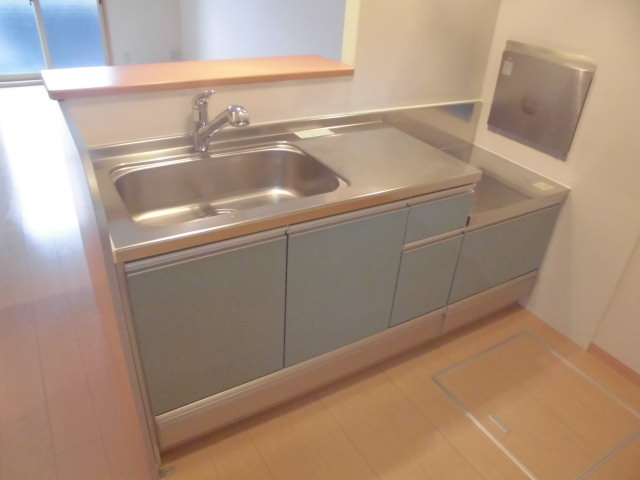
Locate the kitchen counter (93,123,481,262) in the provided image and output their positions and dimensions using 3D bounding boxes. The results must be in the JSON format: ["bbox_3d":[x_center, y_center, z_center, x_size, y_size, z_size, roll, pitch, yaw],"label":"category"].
[{"bbox_3d":[-0.100,-0.226,1.601,1.195,0.044,0.573,-14,36,-27],"label":"kitchen counter"}]

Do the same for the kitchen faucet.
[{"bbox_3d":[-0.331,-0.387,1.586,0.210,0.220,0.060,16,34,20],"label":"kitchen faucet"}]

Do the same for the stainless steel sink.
[{"bbox_3d":[-0.287,-0.118,1.535,0.645,0.180,0.450,-14,36,-27],"label":"stainless steel sink"}]

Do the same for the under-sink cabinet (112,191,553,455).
[{"bbox_3d":[0.123,0.070,1.950,1.775,0.803,0.575,-14,36,-27],"label":"under-sink cabinet"}]

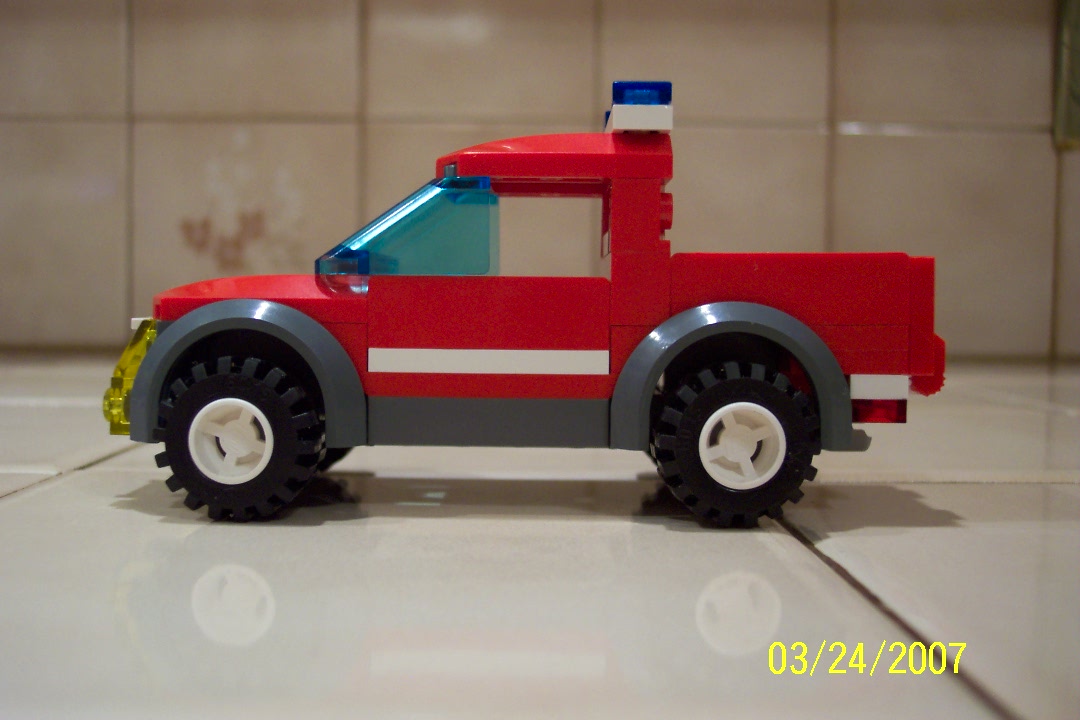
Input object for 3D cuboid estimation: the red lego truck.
[{"bbox_3d":[-0.001,-0.009,0.166,0.115,0.057,0.049,0,3,0],"label":"red lego truck"}]

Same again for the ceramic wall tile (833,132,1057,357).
[{"bbox_3d":[0.190,-0.055,0.537,0.108,0.108,0.008,0,3,0],"label":"ceramic wall tile"}]

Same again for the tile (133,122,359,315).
[{"bbox_3d":[-0.138,-0.059,0.535,0.108,0.108,0.008,0,3,0],"label":"tile"}]

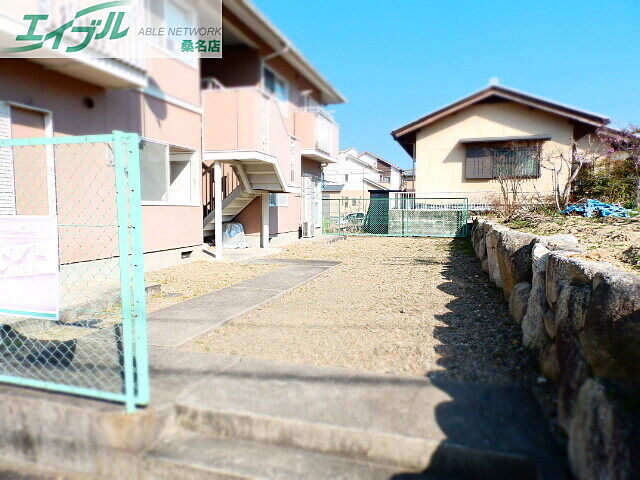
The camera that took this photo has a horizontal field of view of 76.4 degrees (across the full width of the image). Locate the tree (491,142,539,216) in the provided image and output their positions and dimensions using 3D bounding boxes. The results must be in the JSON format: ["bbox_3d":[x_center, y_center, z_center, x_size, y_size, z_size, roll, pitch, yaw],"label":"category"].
[{"bbox_3d":[6.122,-1.904,12.800,1.400,2.300,1.300,1,5,18],"label":"tree"}]

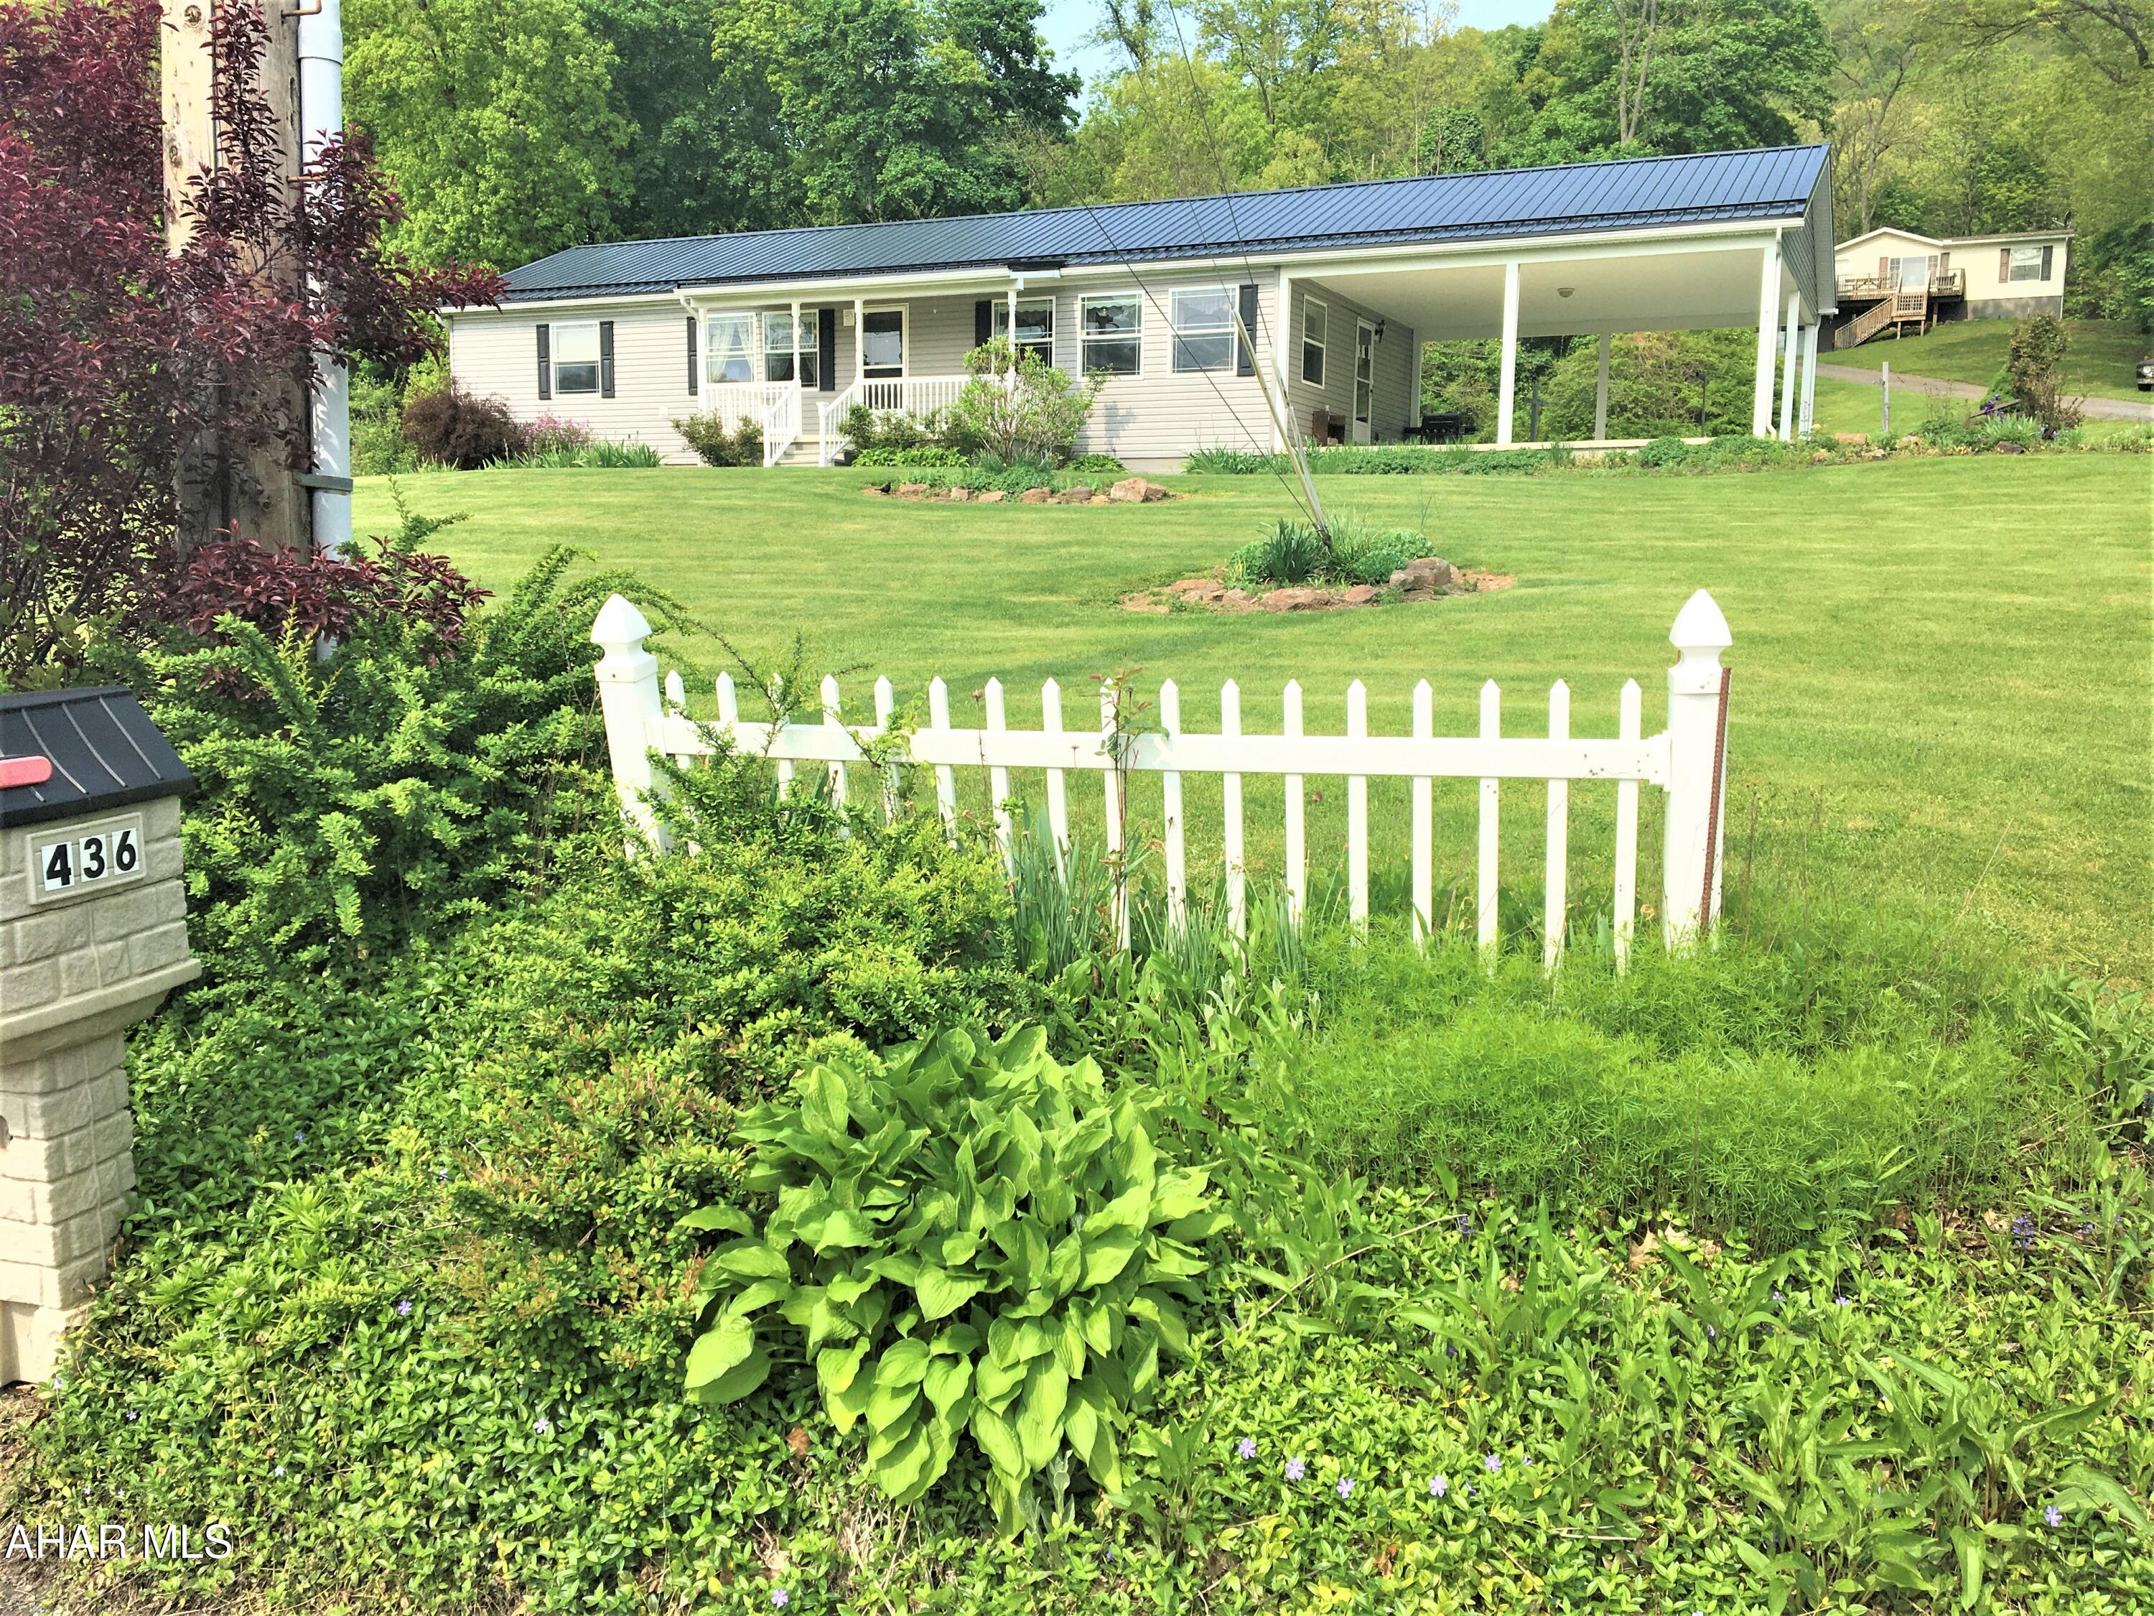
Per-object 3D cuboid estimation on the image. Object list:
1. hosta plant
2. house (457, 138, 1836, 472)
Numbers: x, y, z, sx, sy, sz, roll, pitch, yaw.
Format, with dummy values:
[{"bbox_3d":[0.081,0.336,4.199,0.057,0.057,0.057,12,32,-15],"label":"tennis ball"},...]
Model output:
[{"bbox_3d":[-0.218,0.781,3.147,0.932,0.640,0.885,1,7,-4],"label":"hosta plant"},{"bbox_3d":[0.292,-8.445,33.072,24.716,5.199,8.973,4,8,26],"label":"house"}]

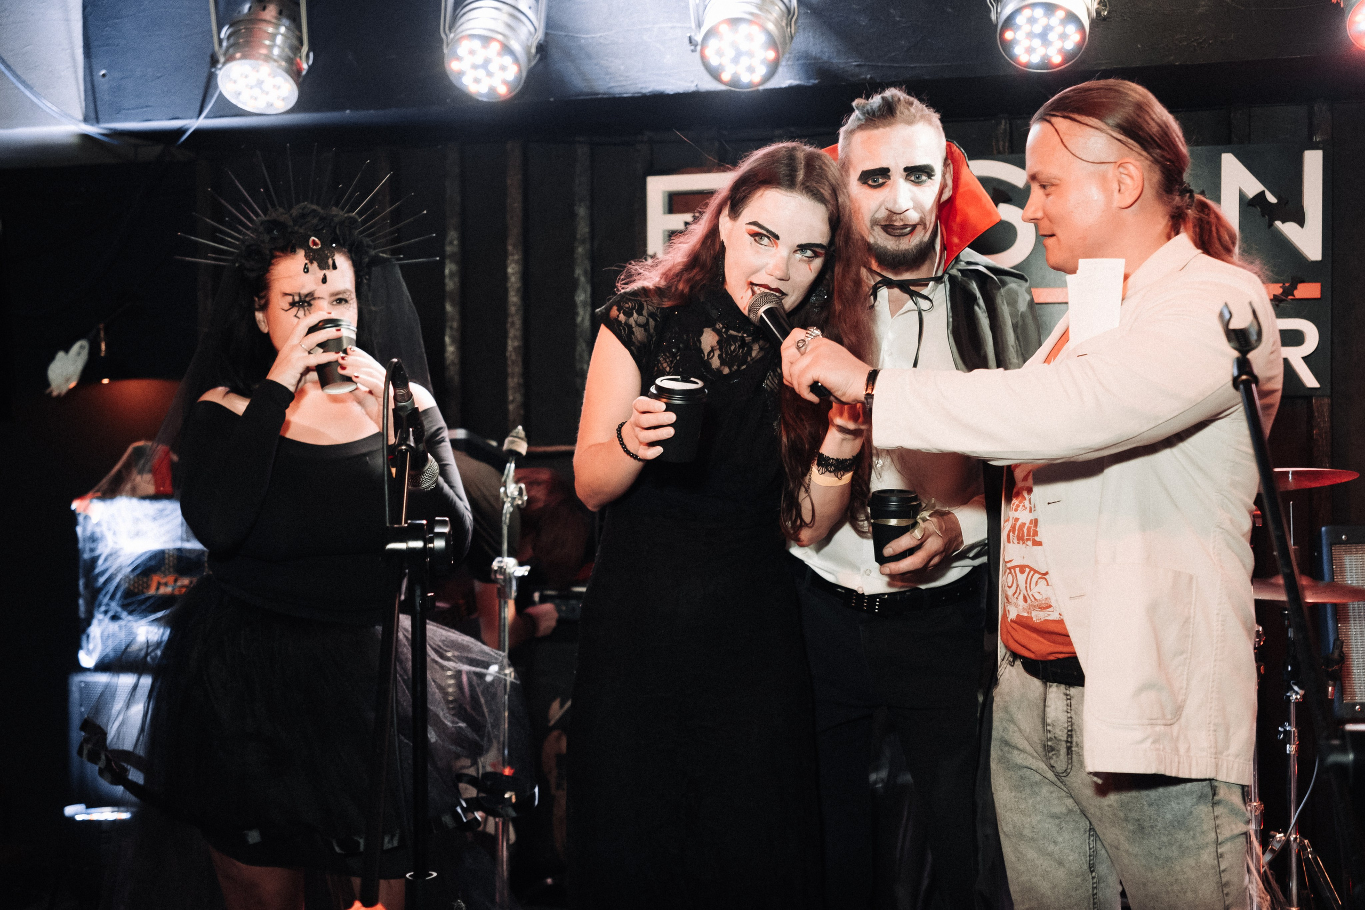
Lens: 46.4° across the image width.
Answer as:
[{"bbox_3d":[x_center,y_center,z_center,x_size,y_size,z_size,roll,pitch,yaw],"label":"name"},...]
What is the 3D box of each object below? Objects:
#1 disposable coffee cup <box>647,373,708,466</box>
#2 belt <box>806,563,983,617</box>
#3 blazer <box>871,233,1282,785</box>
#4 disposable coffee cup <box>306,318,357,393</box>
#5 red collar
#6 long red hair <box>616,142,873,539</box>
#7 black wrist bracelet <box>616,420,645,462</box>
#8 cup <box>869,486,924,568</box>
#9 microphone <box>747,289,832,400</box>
[{"bbox_3d":[-0.005,-0.046,2.130,0.080,0.106,0.080,3,18,-1],"label":"disposable coffee cup"},{"bbox_3d":[0.326,0.210,2.480,0.310,0.075,0.230,0,1,21],"label":"belt"},{"bbox_3d":[0.529,0.071,2.100,0.510,0.730,0.450,0,1,-30],"label":"blazer"},{"bbox_3d":[-0.536,-0.153,2.450,0.080,0.107,0.080,-7,-15,-2],"label":"disposable coffee cup"},{"bbox_3d":[0.348,-0.397,2.520,0.310,0.205,0.180,0,1,9],"label":"red collar"},{"bbox_3d":[0.084,-0.156,2.190,0.350,0.540,0.270,0,1,-3],"label":"long red hair"},{"bbox_3d":[-0.064,-0.018,2.150,0.011,0.063,0.060,-22,0,37],"label":"black wrist bracelet"},{"bbox_3d":[0.317,0.112,2.370,0.079,0.108,0.079,0,7,0],"label":"cup"},{"bbox_3d":[0.139,-0.143,2.090,0.052,0.168,0.052,-38,-9,0],"label":"microphone"}]

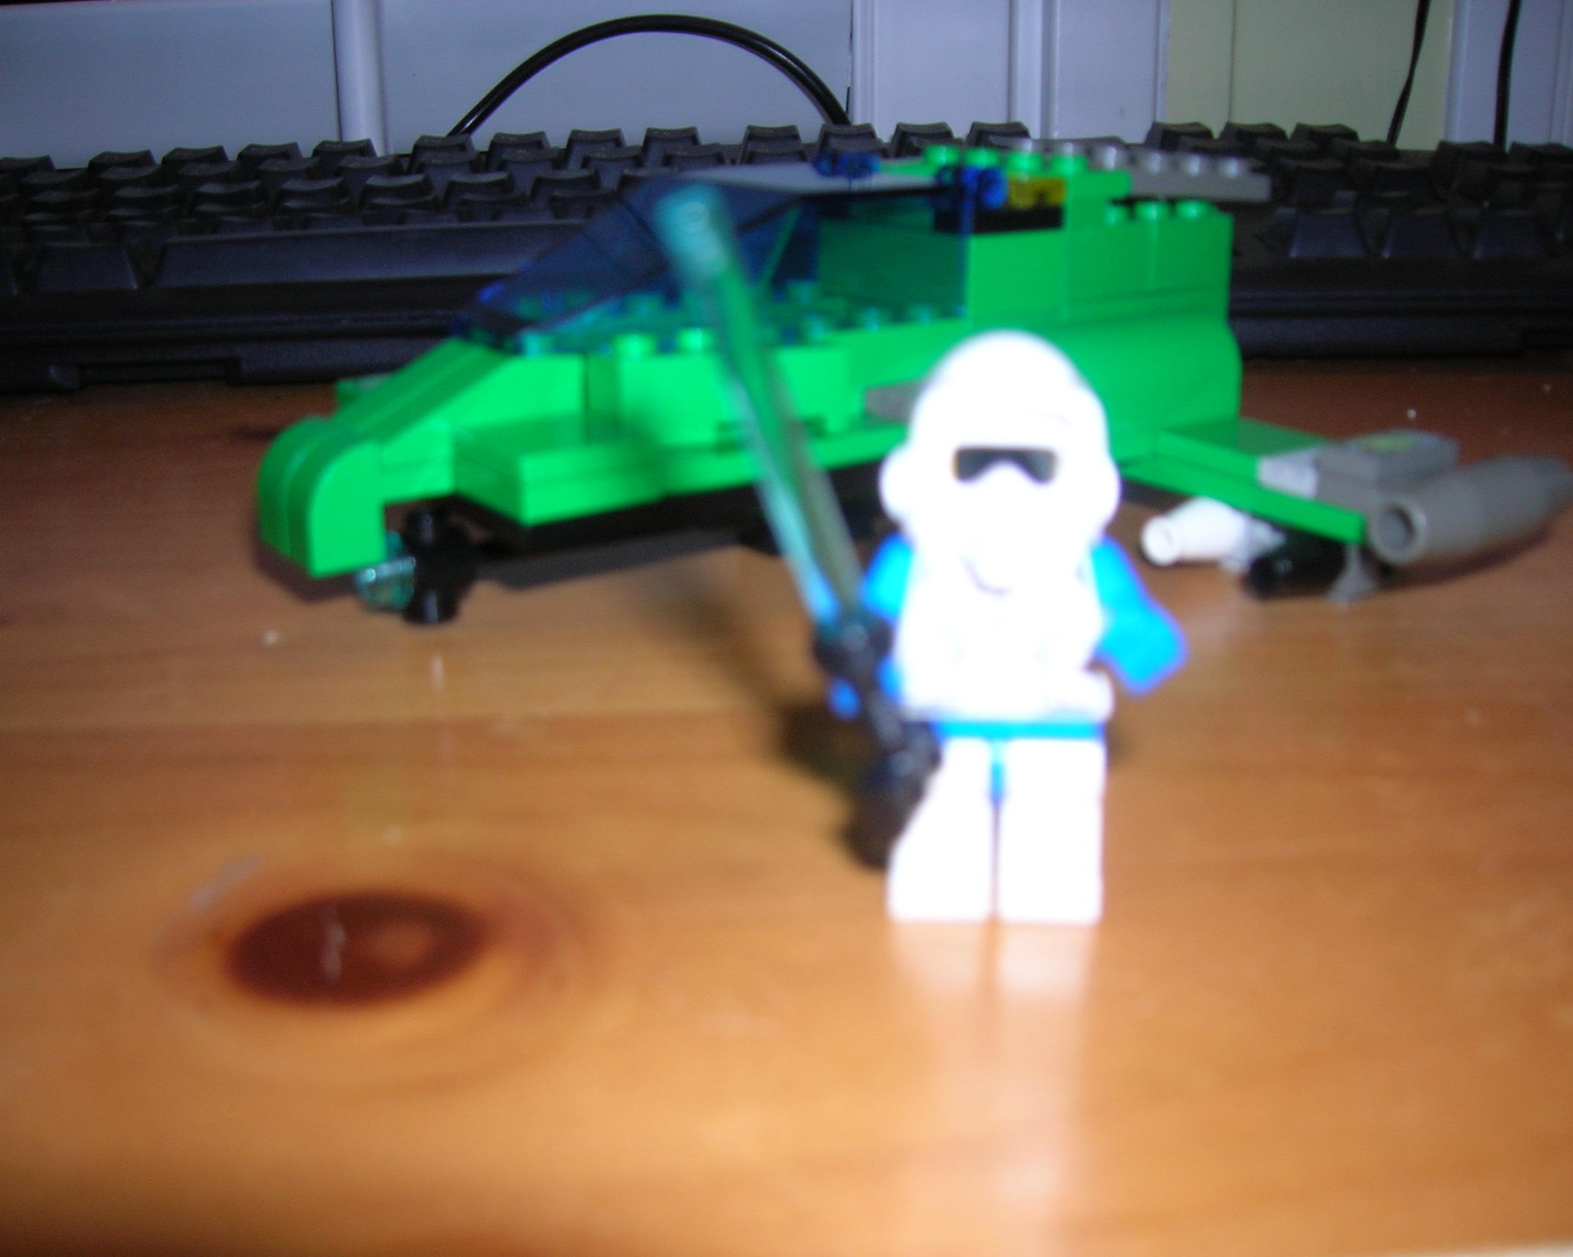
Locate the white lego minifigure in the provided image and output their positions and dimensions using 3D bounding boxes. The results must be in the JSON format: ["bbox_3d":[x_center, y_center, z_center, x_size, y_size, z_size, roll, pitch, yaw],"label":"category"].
[{"bbox_3d":[0.016,0.000,0.116,0.023,0.042,0.015,1,20,5],"label":"white lego minifigure"}]

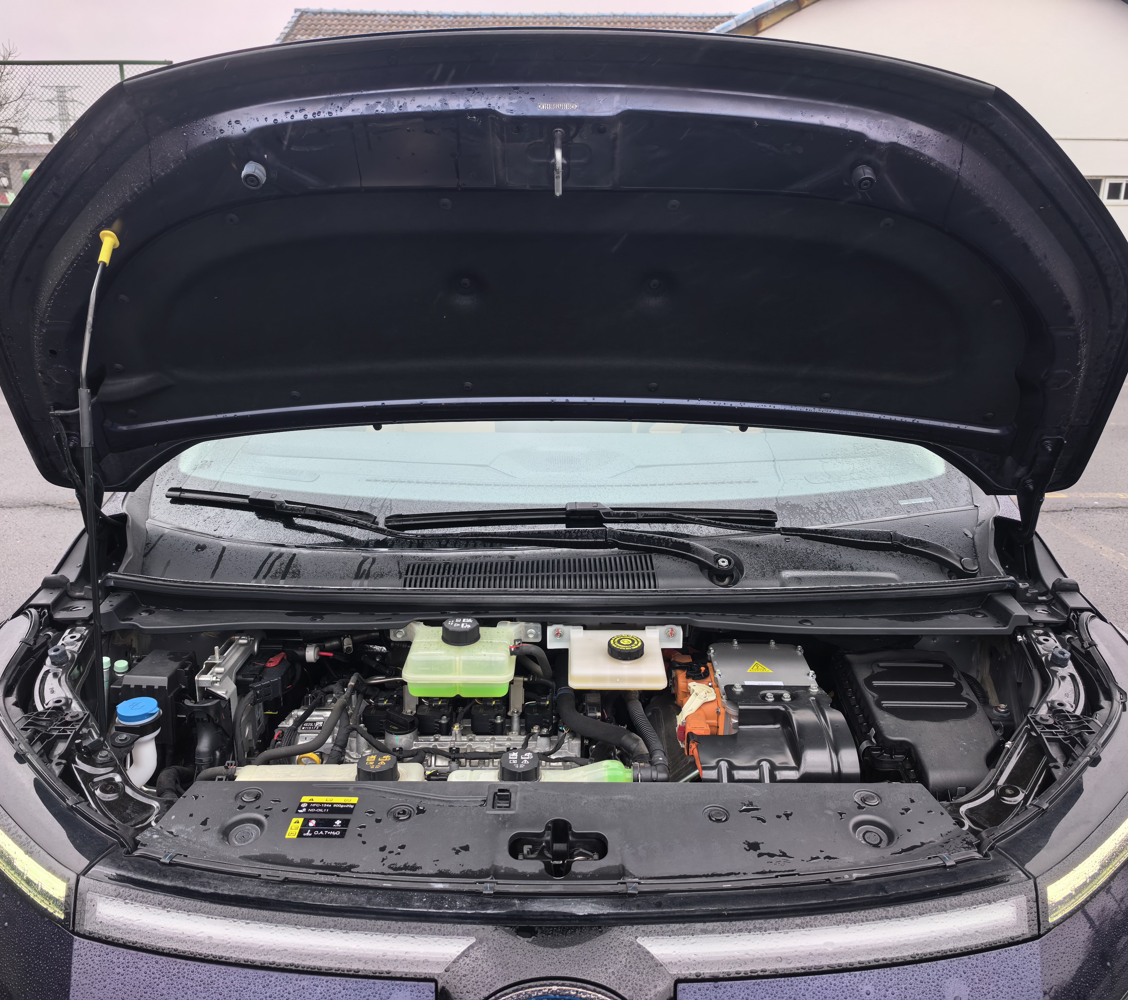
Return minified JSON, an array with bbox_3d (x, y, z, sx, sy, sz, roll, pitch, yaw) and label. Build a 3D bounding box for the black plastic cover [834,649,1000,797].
[{"bbox_3d":[0.503,0.359,1.349,0.195,0.150,0.270,0,23,0],"label":"black plastic cover"}]

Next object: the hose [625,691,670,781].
[{"bbox_3d":[0.106,0.297,1.165,0.054,0.090,0.100,0,15,0],"label":"hose"}]

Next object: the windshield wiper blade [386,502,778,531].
[{"bbox_3d":[0.030,0.027,1.540,0.650,0.038,0.042,0,15,0],"label":"windshield wiper blade"}]

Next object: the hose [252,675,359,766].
[{"bbox_3d":[-0.332,0.285,1.200,0.125,0.095,0.120,0,15,0],"label":"hose"}]

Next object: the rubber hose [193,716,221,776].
[{"bbox_3d":[-0.463,0.318,1.200,0.035,0.080,0.036,0,15,0],"label":"rubber hose"}]

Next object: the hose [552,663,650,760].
[{"bbox_3d":[0.048,0.277,1.210,0.115,0.095,0.130,0,15,0],"label":"hose"}]

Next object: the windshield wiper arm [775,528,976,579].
[{"bbox_3d":[0.493,0.077,1.460,0.300,0.036,0.036,12,18,16],"label":"windshield wiper arm"}]

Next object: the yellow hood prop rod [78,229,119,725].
[{"bbox_3d":[-0.585,-0.009,1.160,0.045,0.640,0.036,7,13,-2],"label":"yellow hood prop rod"}]

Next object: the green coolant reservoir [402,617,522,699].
[{"bbox_3d":[-0.139,0.215,1.241,0.140,0.088,0.110,0,15,0],"label":"green coolant reservoir"}]

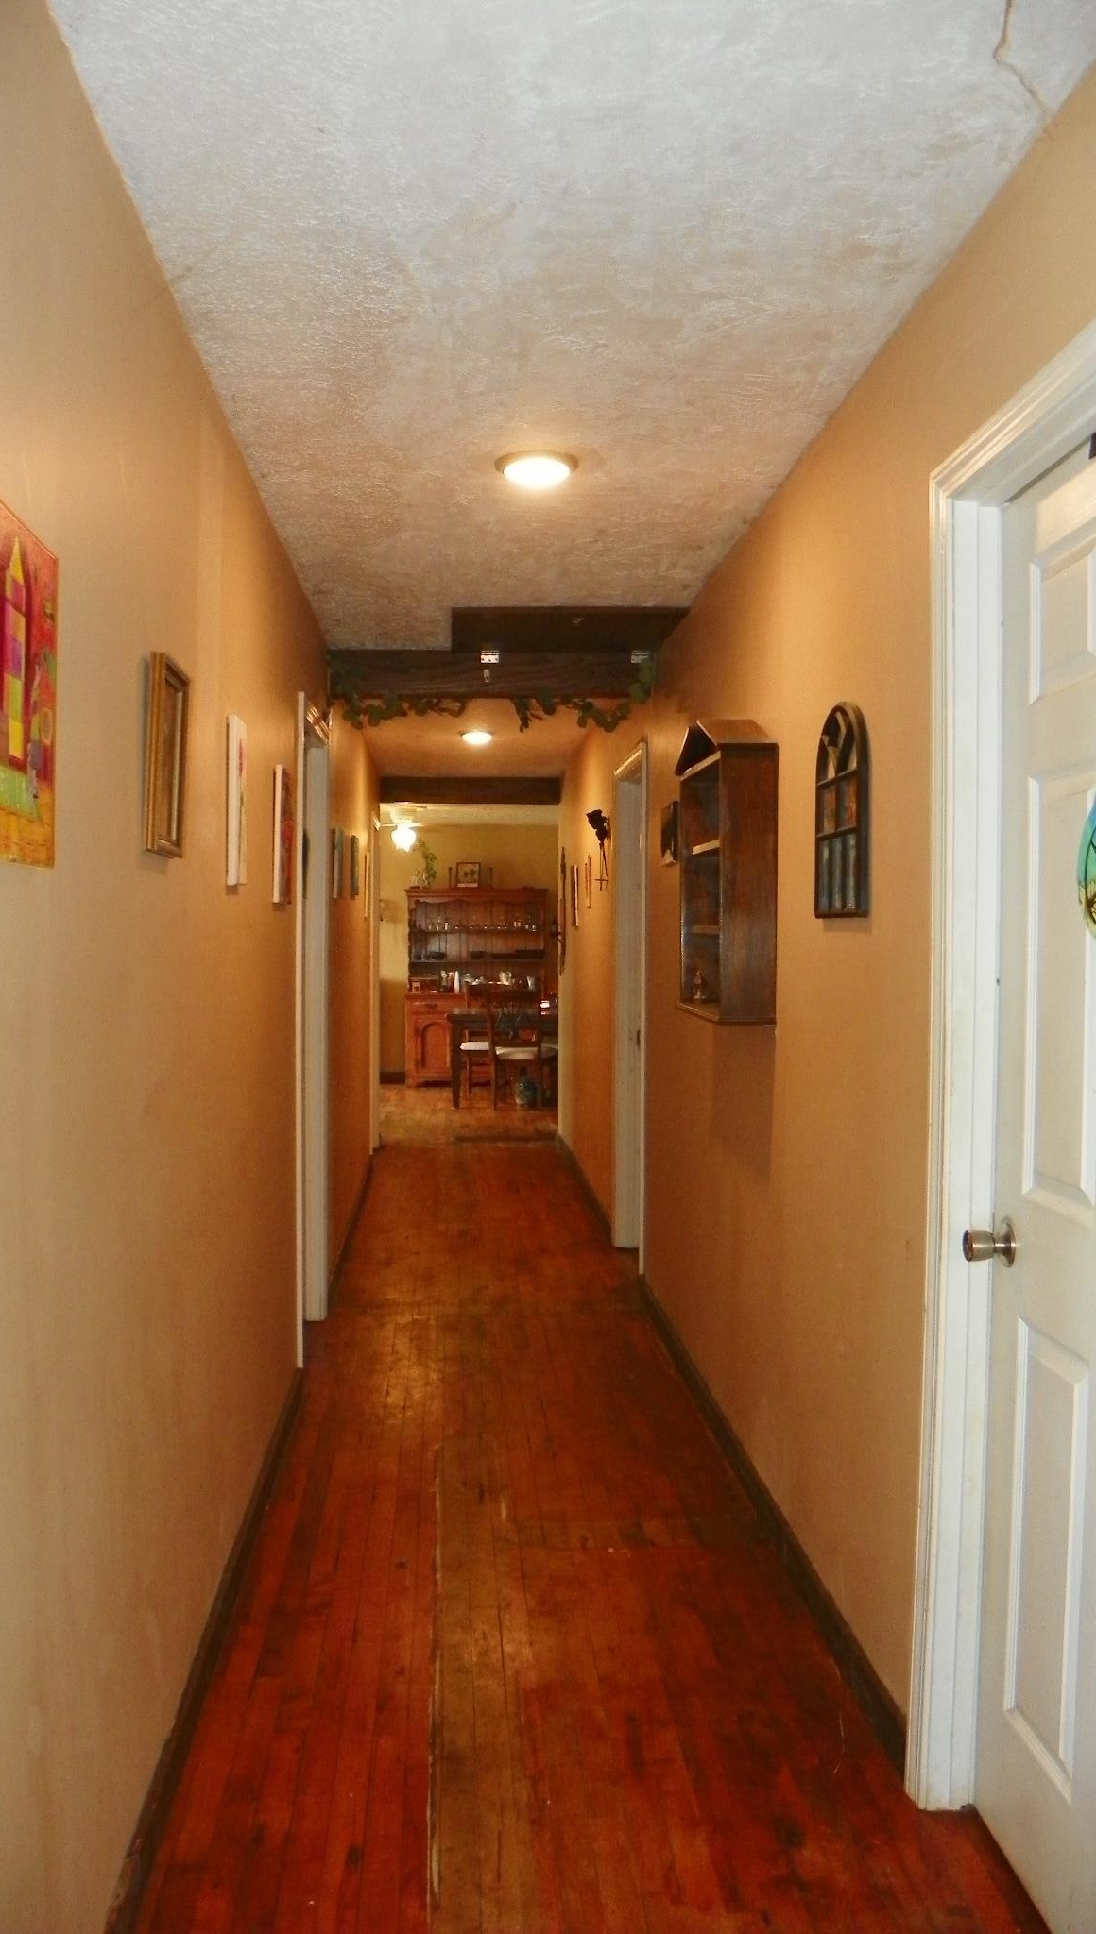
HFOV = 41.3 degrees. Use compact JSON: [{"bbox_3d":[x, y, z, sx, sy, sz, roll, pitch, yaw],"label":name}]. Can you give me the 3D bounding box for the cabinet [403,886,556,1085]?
[{"bbox_3d":[-0.643,0.179,13.365,1.320,1.820,0.460,0,1,-4],"label":"cabinet"}]

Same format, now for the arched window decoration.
[{"bbox_3d":[0.569,-0.307,2.830,0.025,0.412,0.300,0,1,-4],"label":"arched window decoration"}]

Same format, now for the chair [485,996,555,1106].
[{"bbox_3d":[-0.253,0.661,11.689,0.460,0.940,0.500,0,1,-4],"label":"chair"}]

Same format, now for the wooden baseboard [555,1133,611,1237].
[{"bbox_3d":[0.178,1.143,8.018,0.022,0.085,2.900,0,2,-4],"label":"wooden baseboard"}]

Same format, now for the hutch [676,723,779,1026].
[{"bbox_3d":[0.447,-0.249,3.713,0.140,0.745,0.620,0,2,-4],"label":"hutch"}]

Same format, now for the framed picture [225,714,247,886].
[{"bbox_3d":[-0.650,-0.347,3.065,0.022,0.350,0.180,0,1,-4],"label":"framed picture"}]

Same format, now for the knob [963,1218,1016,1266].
[{"bbox_3d":[0.652,0.411,2.159,0.070,0.070,0.068,0,2,-4],"label":"knob"}]

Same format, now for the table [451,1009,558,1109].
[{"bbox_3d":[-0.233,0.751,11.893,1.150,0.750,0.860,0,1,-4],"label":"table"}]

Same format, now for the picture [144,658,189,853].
[{"bbox_3d":[-0.601,-0.330,2.311,0.025,0.305,0.215,0,2,-4],"label":"picture"}]

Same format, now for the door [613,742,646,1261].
[{"bbox_3d":[0.380,0.176,6.108,0.120,2.070,0.800,0,2,-4],"label":"door"}]

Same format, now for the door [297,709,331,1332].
[{"bbox_3d":[-0.823,0.204,4.853,0.120,2.070,0.760,0,2,-4],"label":"door"}]

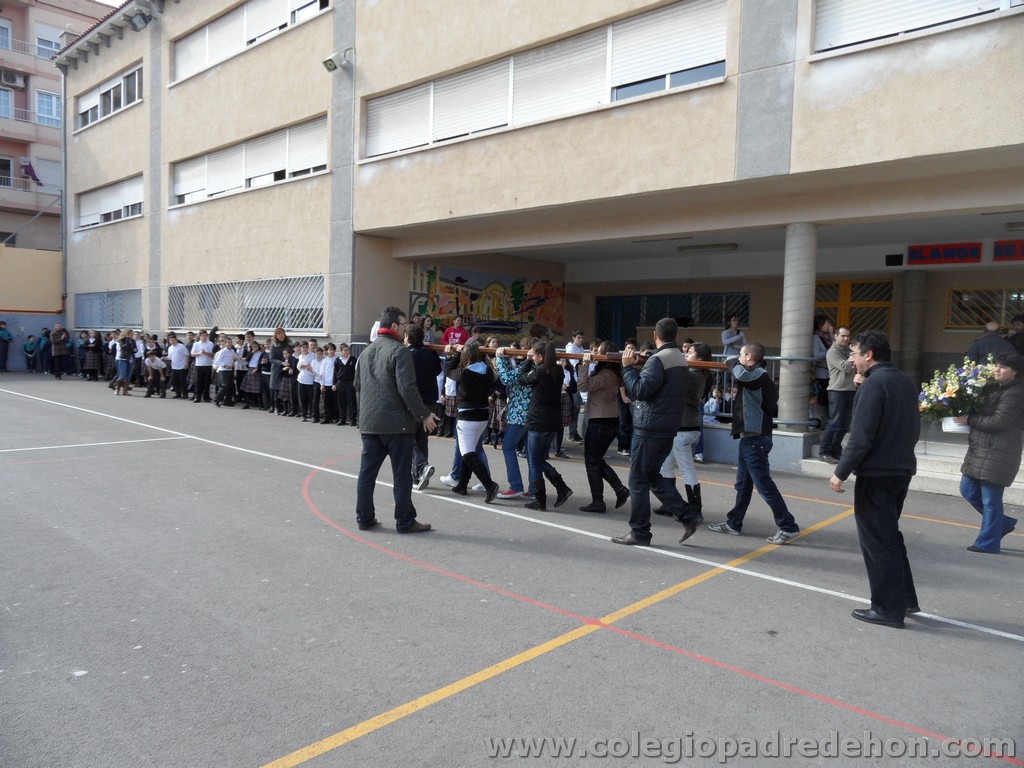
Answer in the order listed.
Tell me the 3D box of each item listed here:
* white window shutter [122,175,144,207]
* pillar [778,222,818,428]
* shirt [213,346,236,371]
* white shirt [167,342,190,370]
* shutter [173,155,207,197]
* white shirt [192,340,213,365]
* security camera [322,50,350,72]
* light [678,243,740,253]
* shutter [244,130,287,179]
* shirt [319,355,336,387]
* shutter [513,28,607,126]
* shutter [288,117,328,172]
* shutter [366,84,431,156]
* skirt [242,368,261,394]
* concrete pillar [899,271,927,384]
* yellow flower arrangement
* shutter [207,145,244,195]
[{"bbox_3d":[-11.011,-5.681,20.805,1.631,0.770,0.060,4,4,40],"label":"white window shutter"},{"bbox_3d":[3.945,-0.776,9.761,0.420,2.810,0.420,4,4,40],"label":"pillar"},{"bbox_3d":[-6.540,-0.580,16.150,0.500,0.530,0.300,0,3,-30],"label":"shirt"},{"bbox_3d":[-8.003,-0.660,17.039,0.470,0.640,0.300,1,4,3],"label":"white shirt"},{"bbox_3d":[-8.394,-5.399,18.464,1.806,0.817,0.080,4,5,40],"label":"shutter"},{"bbox_3d":[-7.110,-0.701,16.311,0.500,0.580,0.320,0,4,-16],"label":"white shirt"},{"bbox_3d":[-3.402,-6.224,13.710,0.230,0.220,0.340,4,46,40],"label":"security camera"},{"bbox_3d":[4.107,-2.854,14.904,1.230,0.100,0.170,4,4,40],"label":"light"},{"bbox_3d":[-5.639,-5.256,16.289,1.745,0.893,0.060,4,4,40],"label":"shutter"},{"bbox_3d":[-3.359,-0.246,12.928,0.350,0.570,0.240,0,4,-18],"label":"shirt"},{"bbox_3d":[0.714,-4.718,10.949,1.794,1.116,0.060,4,4,40],"label":"shutter"},{"bbox_3d":[-4.285,-5.121,15.152,1.543,1.000,0.060,4,4,40],"label":"shutter"},{"bbox_3d":[-2.137,-4.872,13.155,1.748,1.049,0.080,4,5,40],"label":"shutter"},{"bbox_3d":[-5.663,-0.054,15.436,0.400,0.540,0.340,1,4,-9],"label":"skirt"},{"bbox_3d":[7.891,-0.917,14.036,0.410,2.612,0.410,4,5,40],"label":"concrete pillar"},{"bbox_3d":[3.675,0.045,5.857,0.500,0.500,0.450,4,5,40],"label":"yellow flower arrangement"},{"bbox_3d":[-7.042,-5.272,17.471,1.764,1.024,0.060,4,4,40],"label":"shutter"}]

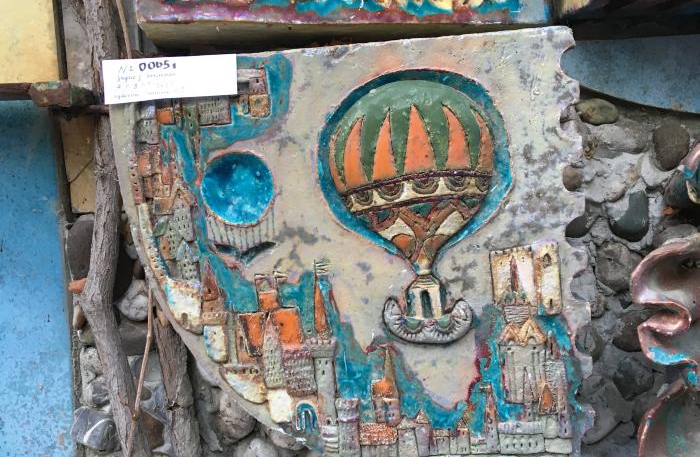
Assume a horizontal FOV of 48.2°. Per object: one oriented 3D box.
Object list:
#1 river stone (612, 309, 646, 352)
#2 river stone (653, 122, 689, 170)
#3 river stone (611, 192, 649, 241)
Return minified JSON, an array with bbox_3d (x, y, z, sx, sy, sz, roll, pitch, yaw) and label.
[{"bbox_3d":[0.286,0.103,0.793,0.040,0.044,0.030,-2,8,2],"label":"river stone"},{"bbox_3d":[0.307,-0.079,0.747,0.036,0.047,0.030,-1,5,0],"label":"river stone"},{"bbox_3d":[0.278,-0.012,0.777,0.039,0.051,0.032,-2,8,2],"label":"river stone"}]

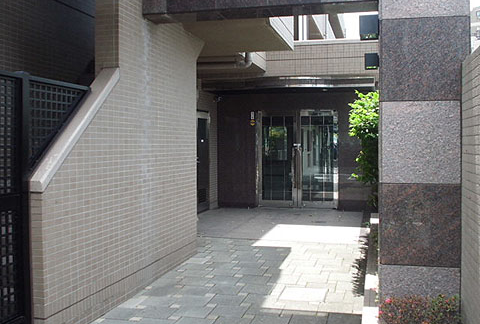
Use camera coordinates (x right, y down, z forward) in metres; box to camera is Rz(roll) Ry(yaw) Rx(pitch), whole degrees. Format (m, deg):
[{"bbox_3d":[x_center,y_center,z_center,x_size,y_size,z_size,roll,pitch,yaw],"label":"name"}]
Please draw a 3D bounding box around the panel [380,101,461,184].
[{"bbox_3d":[1.566,-0.167,4.558,0.677,0.708,0.040,0,2,15],"label":"panel"}]

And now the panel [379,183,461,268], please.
[{"bbox_3d":[1.573,0.544,4.578,0.680,0.716,0.040,0,2,15],"label":"panel"}]

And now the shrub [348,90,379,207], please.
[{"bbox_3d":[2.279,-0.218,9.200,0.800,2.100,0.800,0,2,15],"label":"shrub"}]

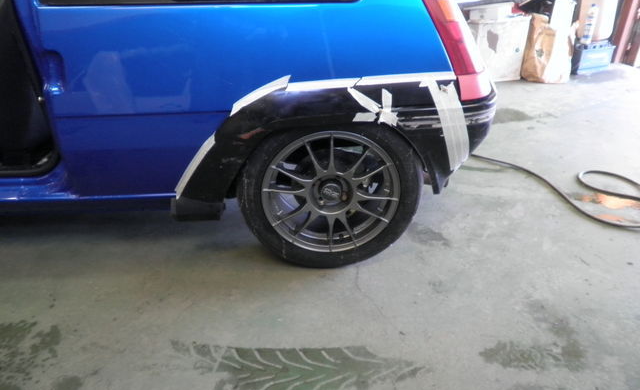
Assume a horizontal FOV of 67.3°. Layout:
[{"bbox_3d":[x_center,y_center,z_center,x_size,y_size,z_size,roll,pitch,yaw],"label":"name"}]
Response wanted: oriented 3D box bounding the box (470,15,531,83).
[{"bbox_3d":[1.219,-1.064,3.444,0.390,0.410,0.320,-8,31,-11],"label":"box"}]

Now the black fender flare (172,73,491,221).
[{"bbox_3d":[0.027,-0.157,1.491,1.000,0.450,0.210,-2,30,-1],"label":"black fender flare"}]

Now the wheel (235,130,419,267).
[{"bbox_3d":[0.034,-0.038,1.575,0.575,0.575,0.200,-2,30,-1],"label":"wheel"}]

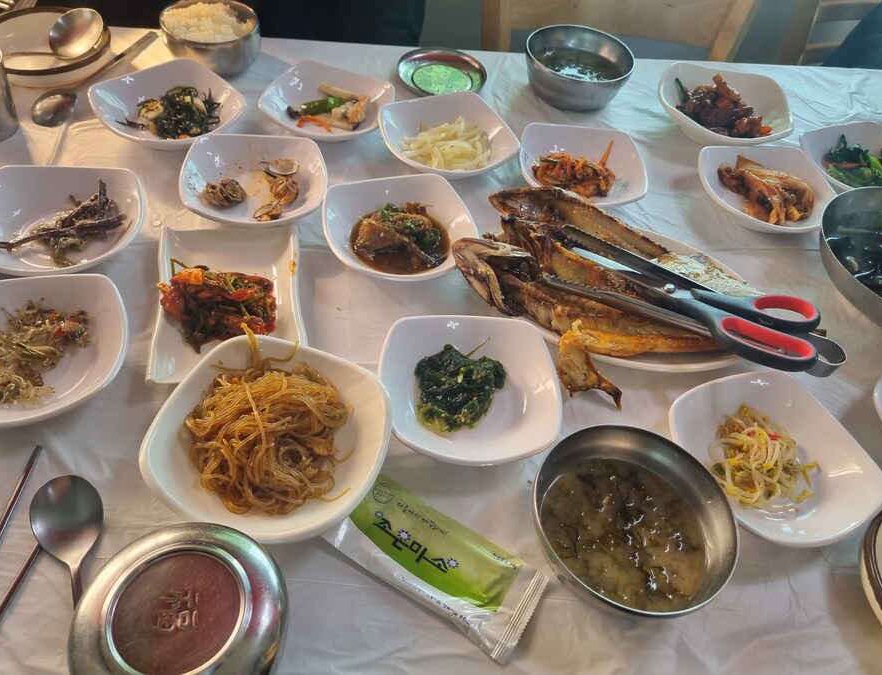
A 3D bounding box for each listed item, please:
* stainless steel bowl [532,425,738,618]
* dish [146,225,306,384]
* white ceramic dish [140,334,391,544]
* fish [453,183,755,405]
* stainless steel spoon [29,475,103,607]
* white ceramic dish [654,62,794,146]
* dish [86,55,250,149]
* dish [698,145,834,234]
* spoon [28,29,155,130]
[{"bbox_3d":[0.120,0.127,0.447,0.127,0.058,0.127,4,50,-4],"label":"stainless steel bowl"},{"bbox_3d":[-0.173,-0.030,0.560,0.118,0.027,0.170,-5,51,-11],"label":"dish"},{"bbox_3d":[-0.110,0.068,0.451,0.141,0.045,0.141,19,50,8],"label":"white ceramic dish"},{"bbox_3d":[0.139,-0.037,0.581,0.264,0.055,0.208,20,51,9],"label":"fish"},{"bbox_3d":[-0.201,0.161,0.375,0.043,0.020,0.203,-14,53,-19],"label":"stainless steel spoon"},{"bbox_3d":[0.327,-0.261,0.803,0.155,0.045,0.155,9,50,1],"label":"white ceramic dish"},{"bbox_3d":[-0.271,-0.228,0.684,0.130,0.038,0.130,39,55,23],"label":"dish"},{"bbox_3d":[0.342,-0.148,0.717,0.140,0.036,0.134,-4,51,-10],"label":"dish"},{"bbox_3d":[-0.372,-0.291,0.735,0.043,0.020,0.196,21,50,10],"label":"spoon"}]

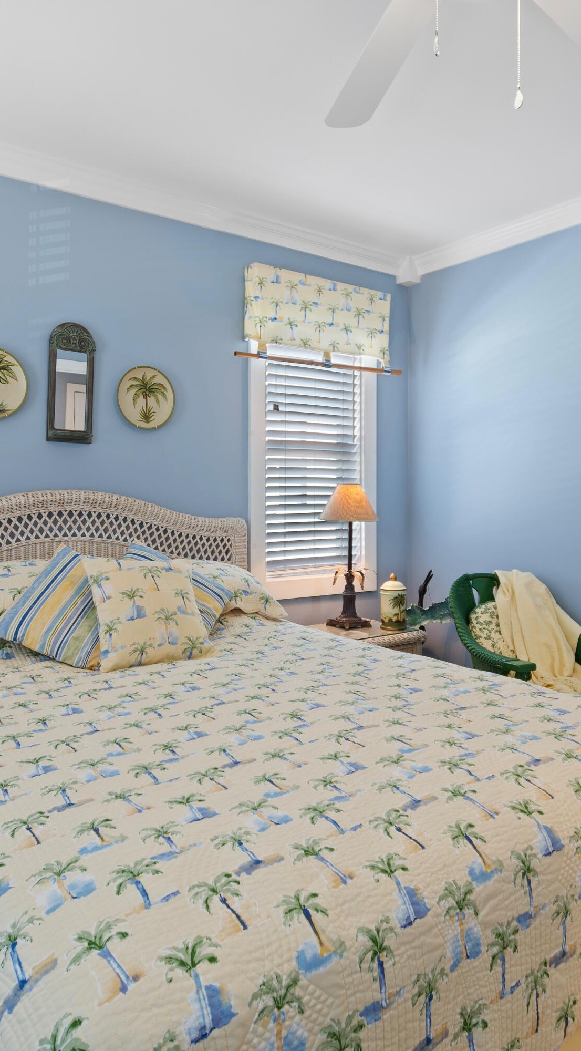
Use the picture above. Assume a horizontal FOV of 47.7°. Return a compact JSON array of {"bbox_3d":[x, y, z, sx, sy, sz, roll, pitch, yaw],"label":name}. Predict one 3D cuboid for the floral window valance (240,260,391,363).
[{"bbox_3d":[0.147,-0.977,3.137,0.810,0.370,0.100,-1,2,-35],"label":"floral window valance"}]

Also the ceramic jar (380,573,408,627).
[{"bbox_3d":[0.462,0.336,2.930,0.118,0.250,0.118,0,1,0],"label":"ceramic jar"}]

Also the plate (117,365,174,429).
[{"bbox_3d":[-0.603,-0.536,2.763,0.261,0.266,0.028,-1,2,-36],"label":"plate"}]

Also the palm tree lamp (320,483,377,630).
[{"bbox_3d":[0.286,0.147,3.192,0.274,0.690,0.274,-1,1,0],"label":"palm tree lamp"}]

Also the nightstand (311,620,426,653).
[{"bbox_3d":[0.307,0.783,3.150,0.477,0.573,0.411,-1,2,-36],"label":"nightstand"}]

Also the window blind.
[{"bbox_3d":[0.119,-0.345,3.203,0.580,1.170,0.055,-1,2,-35],"label":"window blind"}]

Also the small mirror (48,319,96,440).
[{"bbox_3d":[-0.865,-0.562,2.582,0.183,0.462,0.030,-1,2,-36],"label":"small mirror"}]

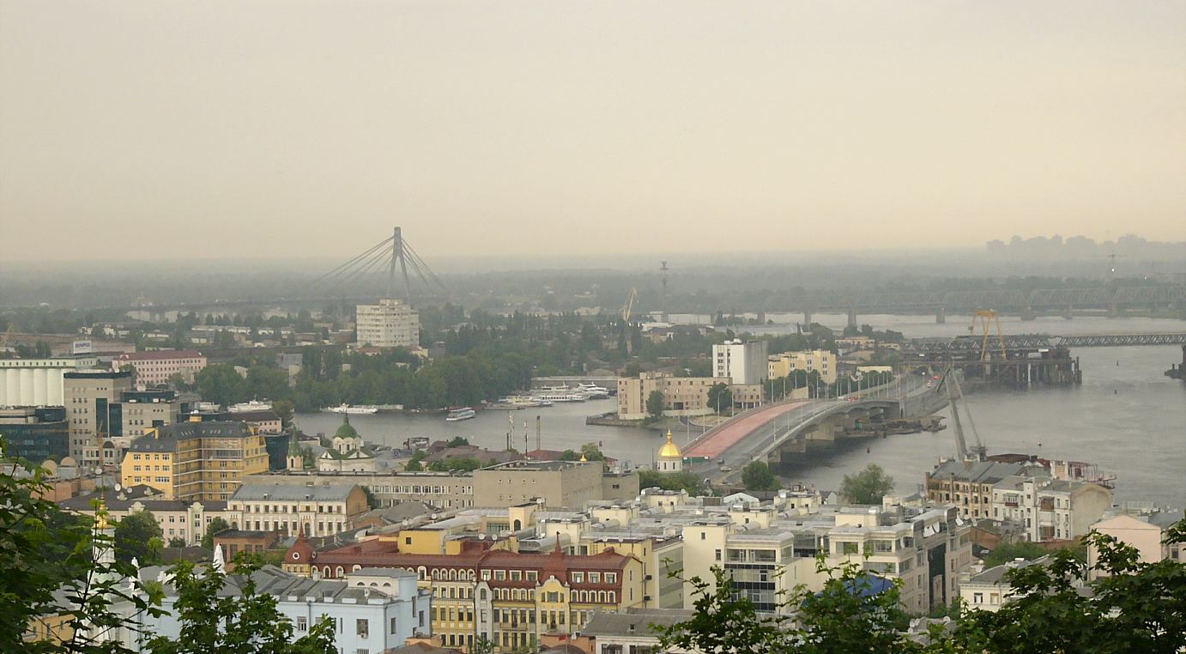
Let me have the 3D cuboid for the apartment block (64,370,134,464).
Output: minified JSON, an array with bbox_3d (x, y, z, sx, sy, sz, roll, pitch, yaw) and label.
[{"bbox_3d":[-173.790,31.870,1059.130,19.500,33.500,12.500,0,2,23],"label":"apartment block"}]

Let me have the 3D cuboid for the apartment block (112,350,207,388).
[{"bbox_3d":[-240.720,23.770,1675.430,50.000,20.500,13.000,-2,2,-23],"label":"apartment block"}]

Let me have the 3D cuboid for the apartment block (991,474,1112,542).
[{"bbox_3d":[122.800,49.260,806.400,15.000,16.800,29.000,-2,2,-36],"label":"apartment block"}]

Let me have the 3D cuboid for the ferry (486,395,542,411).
[{"bbox_3d":[-44.070,42.070,1707.000,30.500,7.300,6.500,-1,2,9],"label":"ferry"}]

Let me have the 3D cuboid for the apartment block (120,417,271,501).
[{"bbox_3d":[-118.000,42.420,897.500,31.000,28.700,34.000,0,2,19],"label":"apartment block"}]

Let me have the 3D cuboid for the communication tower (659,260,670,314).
[{"bbox_3d":[76.230,-37.290,3200.000,12.000,64.000,11.000,-1,2,0],"label":"communication tower"}]

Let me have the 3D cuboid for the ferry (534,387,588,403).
[{"bbox_3d":[-18.660,39.610,1760.000,31.000,8.600,6.800,-1,2,5],"label":"ferry"}]

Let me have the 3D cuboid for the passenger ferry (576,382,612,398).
[{"bbox_3d":[0.000,38.090,1795.000,22.500,9.000,5.800,-1,2,3],"label":"passenger ferry"}]

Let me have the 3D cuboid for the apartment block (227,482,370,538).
[{"bbox_3d":[-79.210,49.340,812.640,33.300,14.120,16.500,0,2,15],"label":"apartment block"}]

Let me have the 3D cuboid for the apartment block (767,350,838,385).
[{"bbox_3d":[105.610,22.340,1512.890,31.000,21.500,17.000,-1,2,15],"label":"apartment block"}]

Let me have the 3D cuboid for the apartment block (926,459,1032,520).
[{"bbox_3d":[104.490,44.170,818.440,22.700,16.200,16.000,1,2,45],"label":"apartment block"}]

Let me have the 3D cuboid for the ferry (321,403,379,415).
[{"bbox_3d":[-120.450,40.060,1494.920,33.000,5.800,6.300,0,2,36],"label":"ferry"}]

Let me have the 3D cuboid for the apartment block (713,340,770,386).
[{"bbox_3d":[69.720,22.180,1430.010,16.000,29.000,26.500,0,2,27],"label":"apartment block"}]

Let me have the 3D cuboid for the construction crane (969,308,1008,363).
[{"bbox_3d":[220.330,4.740,1688.400,12.000,27.500,30.000,-1,2,-10],"label":"construction crane"}]

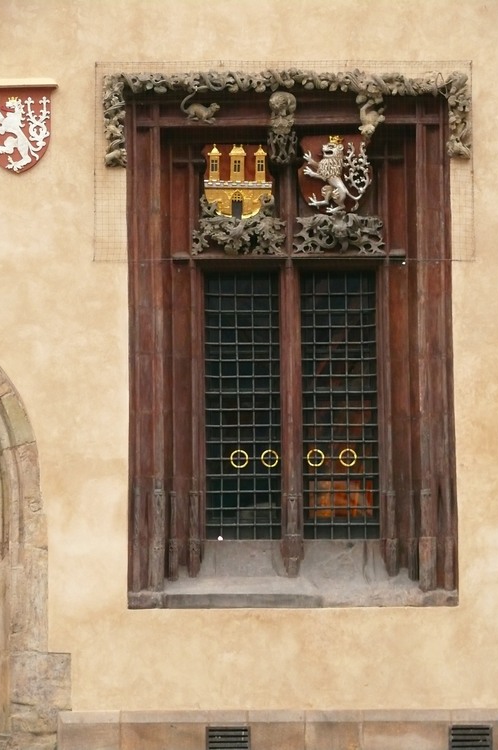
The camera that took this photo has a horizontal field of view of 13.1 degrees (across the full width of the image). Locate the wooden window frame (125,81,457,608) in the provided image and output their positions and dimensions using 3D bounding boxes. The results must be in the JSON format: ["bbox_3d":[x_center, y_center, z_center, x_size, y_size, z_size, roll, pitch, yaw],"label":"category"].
[{"bbox_3d":[0.292,-0.210,15.571,2.308,3.735,0.420,-1,-6,1],"label":"wooden window frame"}]

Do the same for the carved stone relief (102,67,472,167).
[{"bbox_3d":[0.267,-1.846,15.488,2.603,0.640,0.250,-1,-6,1],"label":"carved stone relief"}]

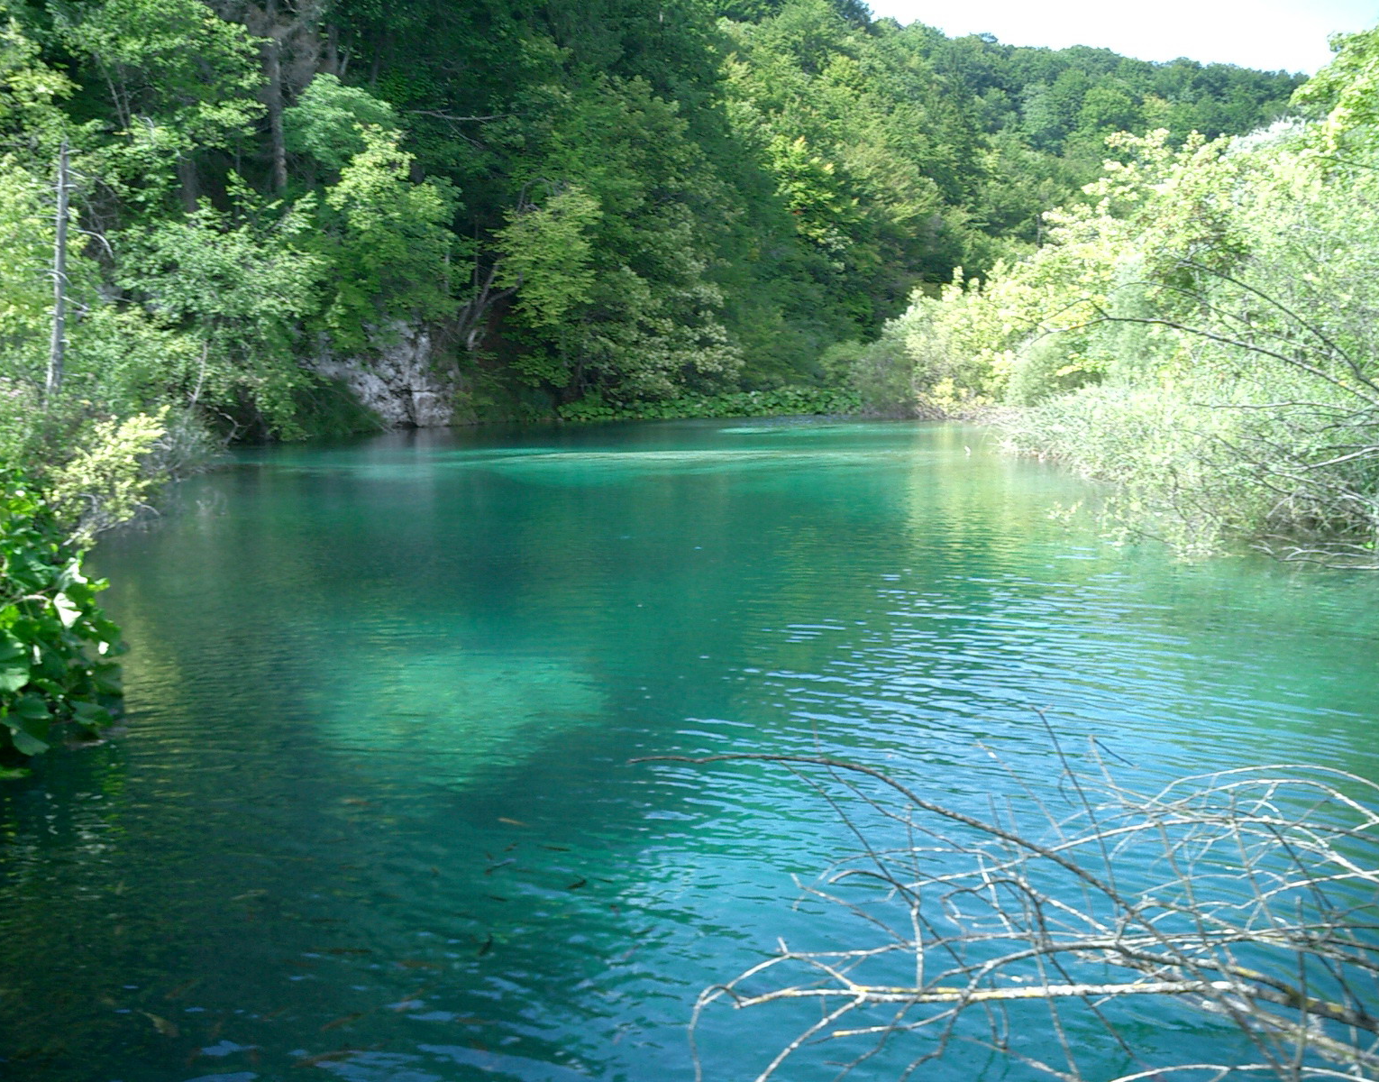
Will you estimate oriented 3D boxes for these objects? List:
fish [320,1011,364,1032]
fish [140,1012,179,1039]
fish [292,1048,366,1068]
[{"bbox_3d":[-1.246,1.733,5.263,0.184,0.043,0.030,-6,9,-43],"label":"fish"},{"bbox_3d":[-1.916,1.734,5.249,0.247,0.055,0.037,5,8,41],"label":"fish"},{"bbox_3d":[-1.220,1.764,4.978,0.253,0.053,0.036,-3,7,-26],"label":"fish"}]

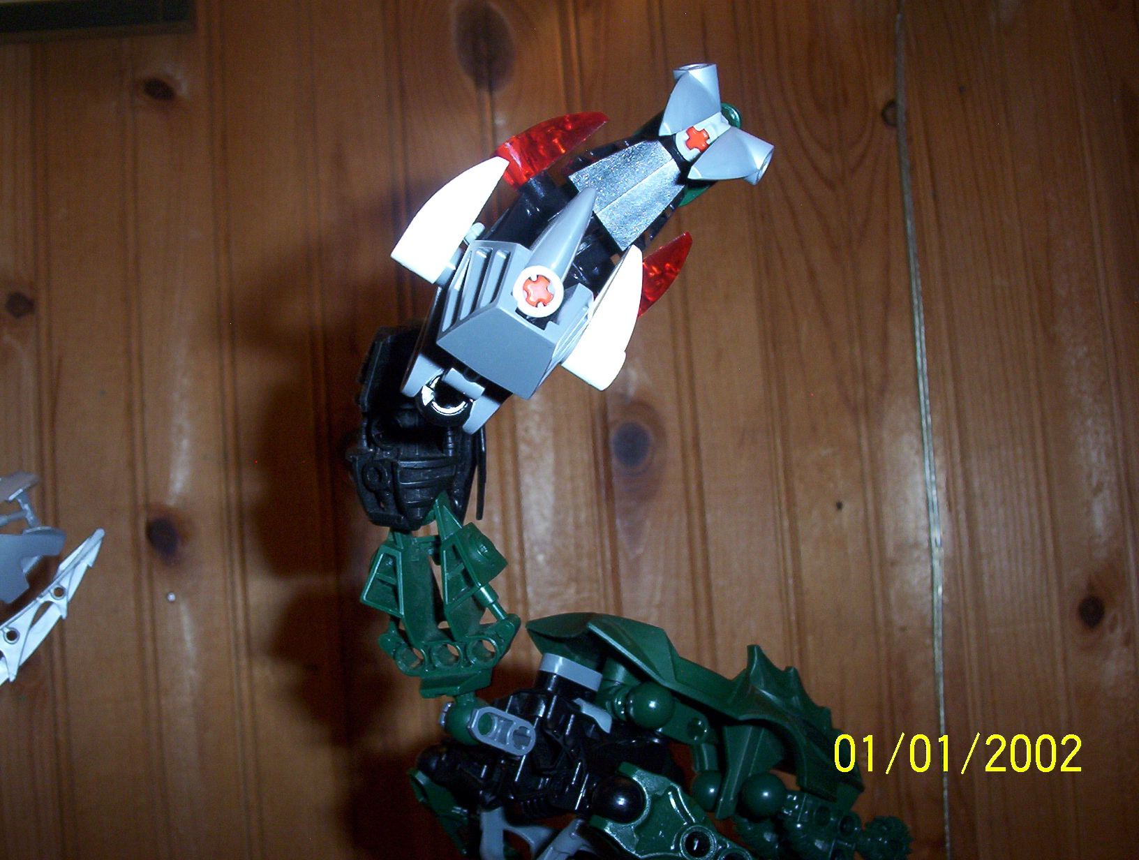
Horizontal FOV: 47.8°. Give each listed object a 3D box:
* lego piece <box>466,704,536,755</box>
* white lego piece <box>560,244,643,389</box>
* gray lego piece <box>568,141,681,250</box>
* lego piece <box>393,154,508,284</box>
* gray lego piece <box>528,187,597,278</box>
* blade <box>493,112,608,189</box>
[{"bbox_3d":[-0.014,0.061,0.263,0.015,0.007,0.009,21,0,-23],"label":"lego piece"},{"bbox_3d":[0.008,-0.019,0.208,0.008,0.024,0.008,34,-16,-8],"label":"white lego piece"},{"bbox_3d":[0.011,-0.043,0.229,0.021,0.016,0.007,-34,-5,-23],"label":"gray lego piece"},{"bbox_3d":[-0.019,-0.035,0.204,0.008,0.025,0.008,34,-16,-8],"label":"lego piece"},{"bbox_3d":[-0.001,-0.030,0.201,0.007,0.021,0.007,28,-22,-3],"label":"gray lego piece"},{"bbox_3d":[-0.003,-0.050,0.227,0.024,0.008,0.008,-34,-5,-23],"label":"blade"}]

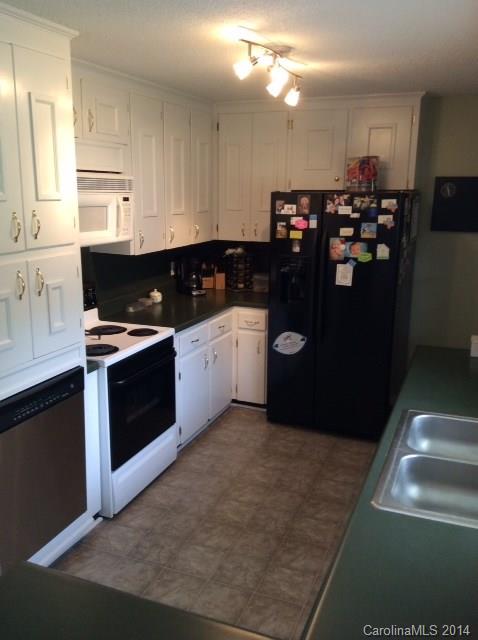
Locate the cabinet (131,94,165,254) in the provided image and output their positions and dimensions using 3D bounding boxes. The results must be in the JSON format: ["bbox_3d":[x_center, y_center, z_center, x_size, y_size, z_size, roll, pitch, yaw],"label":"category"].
[{"bbox_3d":[-0.571,-0.911,3.882,0.045,0.953,0.387,6,14,22],"label":"cabinet"}]

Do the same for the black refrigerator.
[{"bbox_3d":[0.748,-0.073,4.581,0.888,1.745,0.700,6,14,22],"label":"black refrigerator"}]

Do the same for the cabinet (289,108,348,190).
[{"bbox_3d":[0.622,-1.255,4.545,0.436,0.563,0.325,6,14,22],"label":"cabinet"}]

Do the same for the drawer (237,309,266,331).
[{"bbox_3d":[0.172,-0.035,4.763,0.235,0.144,0.430,6,14,22],"label":"drawer"}]

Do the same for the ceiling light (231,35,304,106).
[{"bbox_3d":[0.157,-1.168,2.884,0.185,0.235,0.890,6,14,22],"label":"ceiling light"}]

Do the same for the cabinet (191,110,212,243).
[{"bbox_3d":[-0.411,-1.082,4.626,0.325,0.958,0.350,6,14,22],"label":"cabinet"}]

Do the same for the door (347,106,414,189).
[{"bbox_3d":[0.991,-1.210,4.316,0.425,0.570,0.025,6,15,22],"label":"door"}]

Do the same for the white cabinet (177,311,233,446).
[{"bbox_3d":[-0.492,0.357,4.423,0.615,0.795,0.902,6,14,22],"label":"white cabinet"}]

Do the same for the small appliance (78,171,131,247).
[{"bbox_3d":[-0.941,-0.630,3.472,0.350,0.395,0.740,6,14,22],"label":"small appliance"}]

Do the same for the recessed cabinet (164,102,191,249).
[{"bbox_3d":[-0.554,-1.004,4.290,0.325,0.953,0.398,6,14,22],"label":"recessed cabinet"}]

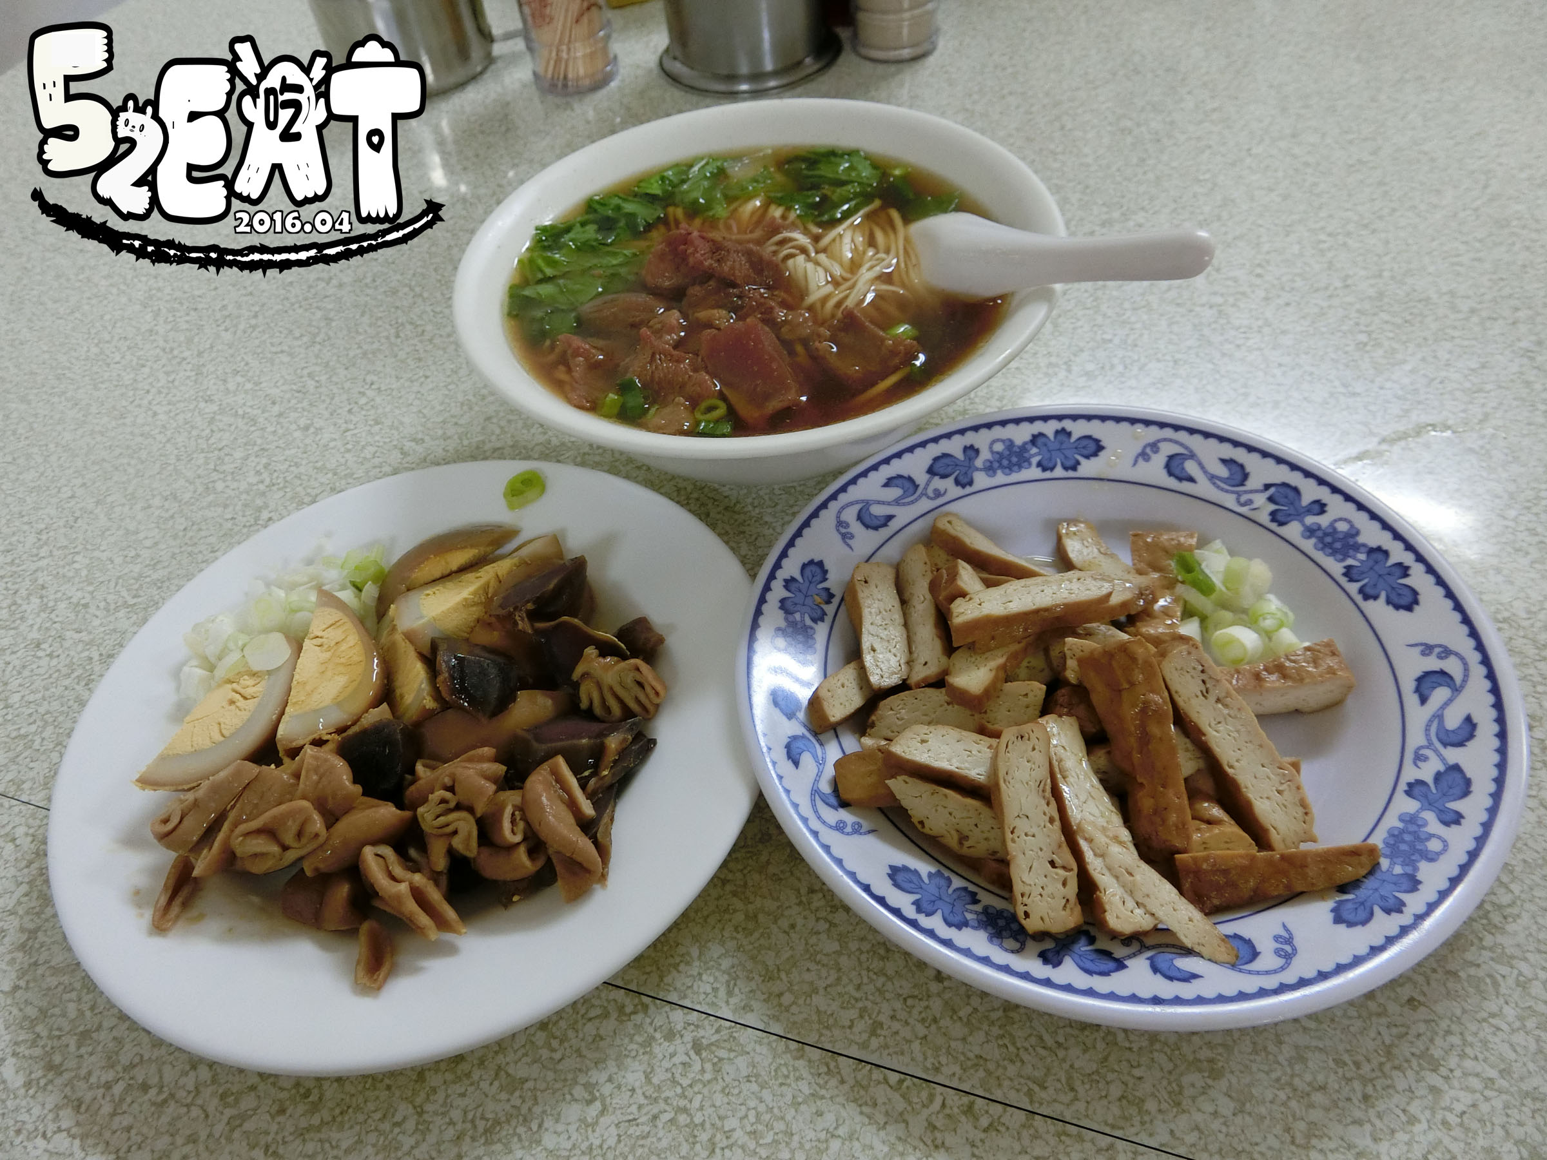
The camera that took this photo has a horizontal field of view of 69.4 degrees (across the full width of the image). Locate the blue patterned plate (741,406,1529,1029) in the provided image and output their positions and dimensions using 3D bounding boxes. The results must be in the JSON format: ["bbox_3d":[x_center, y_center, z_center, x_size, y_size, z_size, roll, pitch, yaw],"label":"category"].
[{"bbox_3d":[0.092,0.028,0.310,0.197,0.026,0.197,-3,49,3],"label":"blue patterned plate"}]

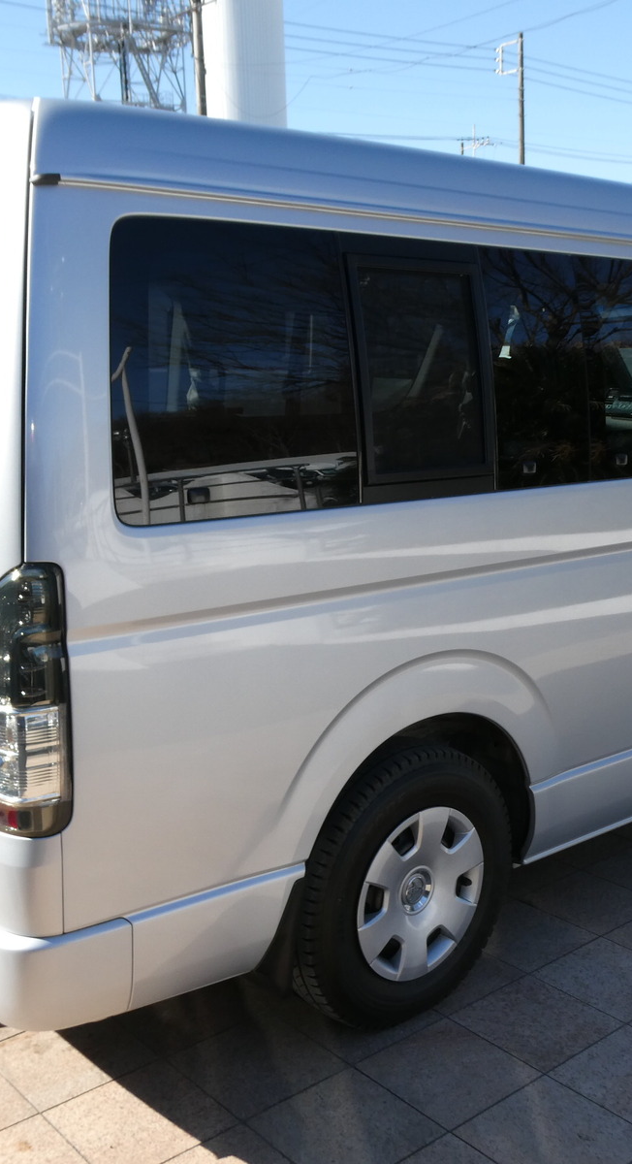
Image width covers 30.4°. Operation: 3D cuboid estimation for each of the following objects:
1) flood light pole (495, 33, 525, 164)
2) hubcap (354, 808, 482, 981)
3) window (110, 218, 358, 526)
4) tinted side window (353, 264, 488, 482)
[{"bbox_3d":[8.112,-15.177,48.632,1.200,14.100,0.350,10,15,43],"label":"flood light pole"},{"bbox_3d":[0.237,0.709,2.666,0.410,0.410,0.060,-9,14,-40],"label":"hubcap"},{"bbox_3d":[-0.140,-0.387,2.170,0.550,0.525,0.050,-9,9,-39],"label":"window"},{"bbox_3d":[0.233,-0.450,2.511,0.371,0.460,0.030,-9,5,-40],"label":"tinted side window"}]

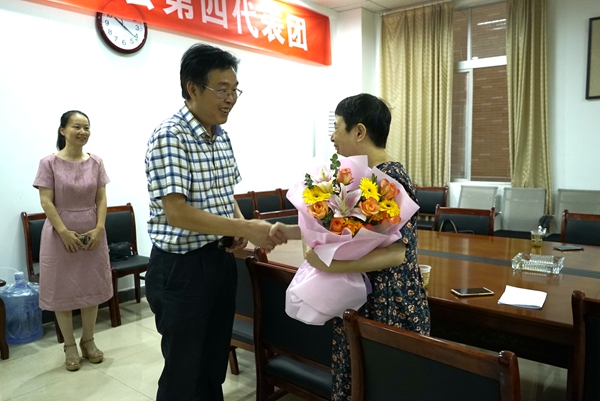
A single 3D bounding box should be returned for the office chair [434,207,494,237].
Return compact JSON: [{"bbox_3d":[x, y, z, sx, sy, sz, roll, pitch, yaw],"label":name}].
[{"bbox_3d":[1.087,0.531,3.366,0.460,0.925,0.550,4,8,39],"label":"office chair"}]

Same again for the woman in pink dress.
[{"bbox_3d":[-1.437,0.256,3.030,0.480,1.655,0.340,-7,8,-42],"label":"woman in pink dress"}]

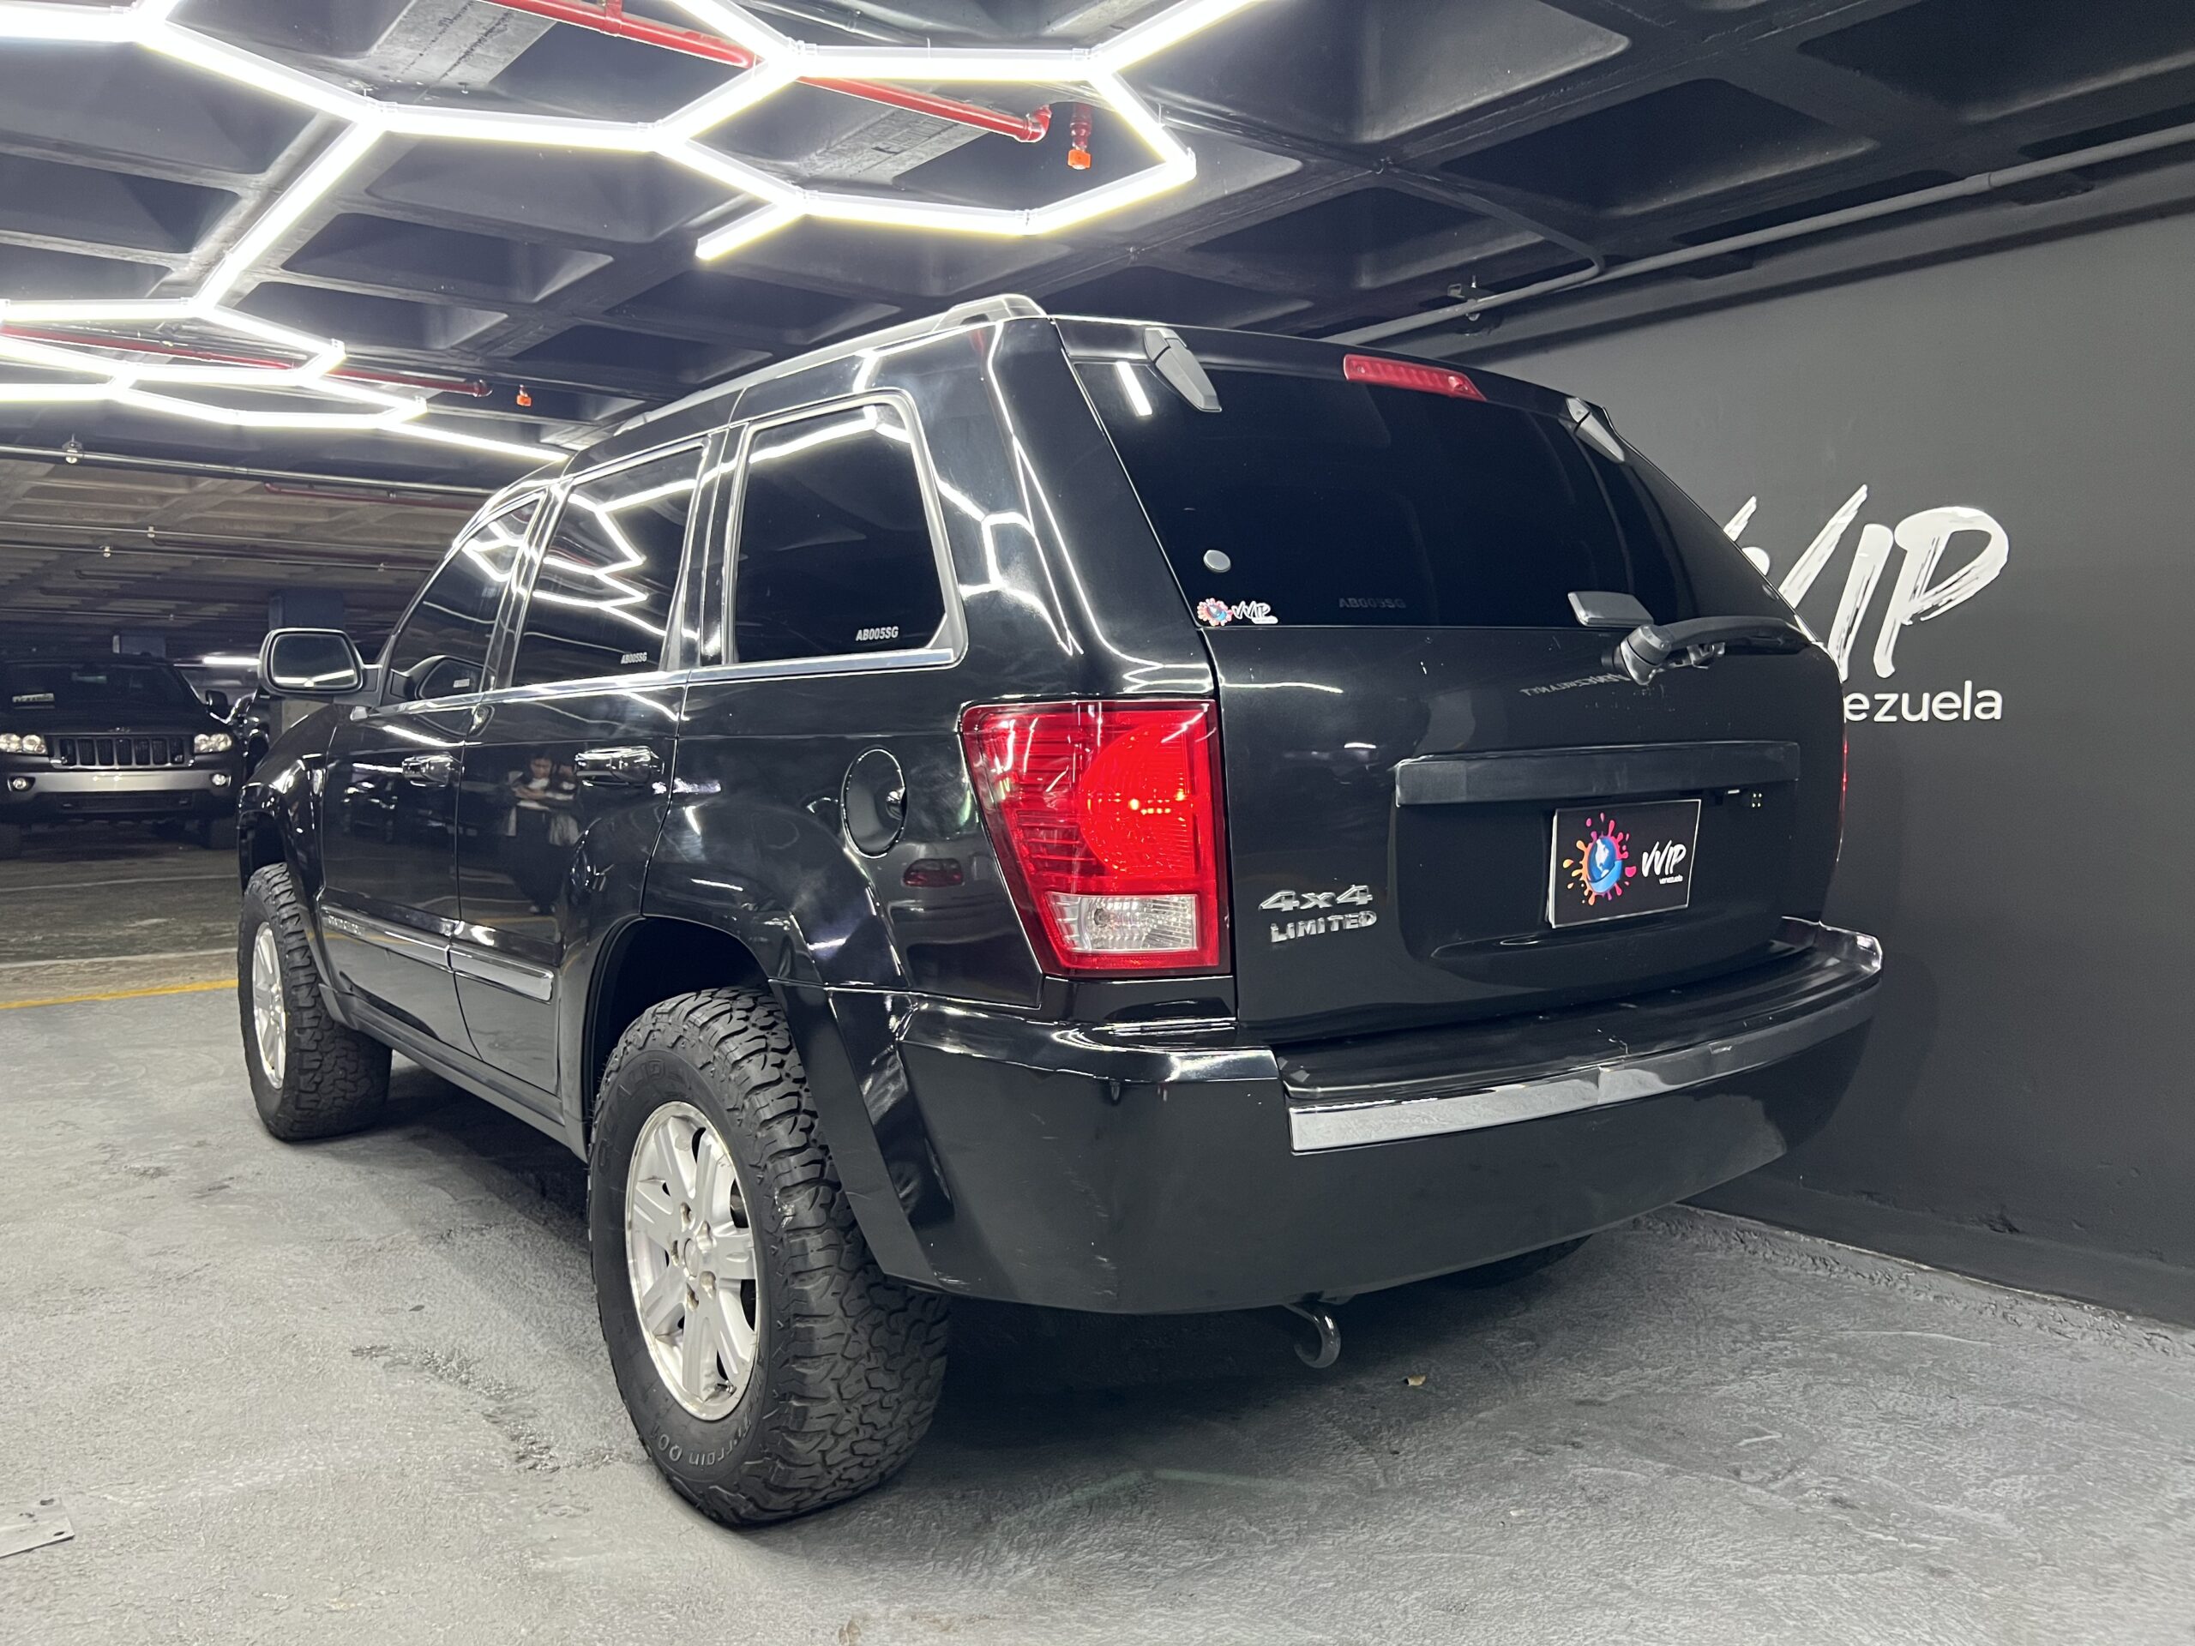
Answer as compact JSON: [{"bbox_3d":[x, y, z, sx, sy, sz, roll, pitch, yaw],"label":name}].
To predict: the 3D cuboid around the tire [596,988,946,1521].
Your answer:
[{"bbox_3d":[-0.525,0.643,2.542,0.260,0.775,0.790,-2,4,-38],"label":"tire"}]

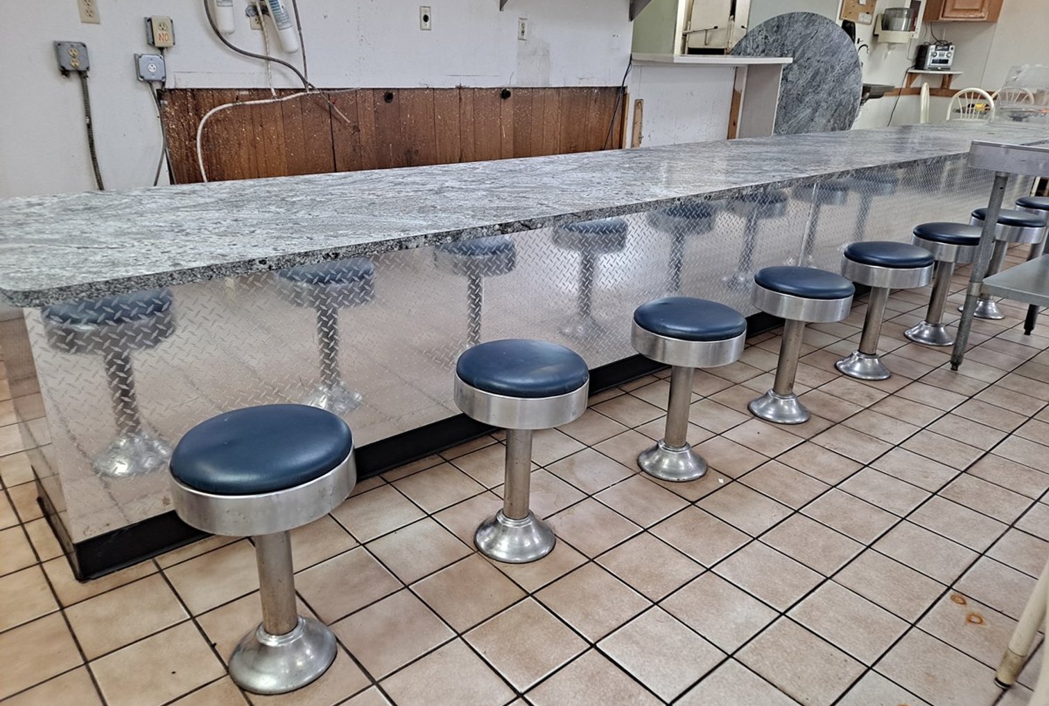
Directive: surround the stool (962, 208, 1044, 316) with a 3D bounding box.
[{"bbox_3d":[2.384,-0.452,3.830,0.319,0.512,0.319,-16,28,-38],"label":"stool"}]

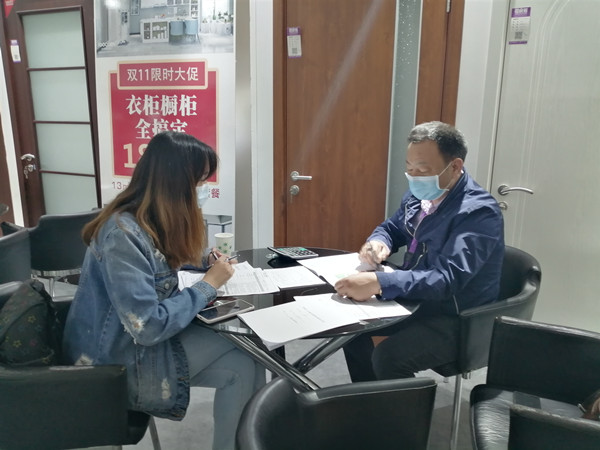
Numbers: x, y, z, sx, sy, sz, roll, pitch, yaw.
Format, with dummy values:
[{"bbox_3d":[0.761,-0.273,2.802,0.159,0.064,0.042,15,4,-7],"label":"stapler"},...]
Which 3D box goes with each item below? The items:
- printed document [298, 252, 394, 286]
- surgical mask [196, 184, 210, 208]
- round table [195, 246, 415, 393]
[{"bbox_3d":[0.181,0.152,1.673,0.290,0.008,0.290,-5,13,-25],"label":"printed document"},{"bbox_3d":[-0.324,-0.089,1.410,0.085,0.095,0.130,21,9,-9],"label":"surgical mask"},{"bbox_3d":[-0.030,0.551,1.602,0.863,0.745,0.863,0,12,0],"label":"round table"}]

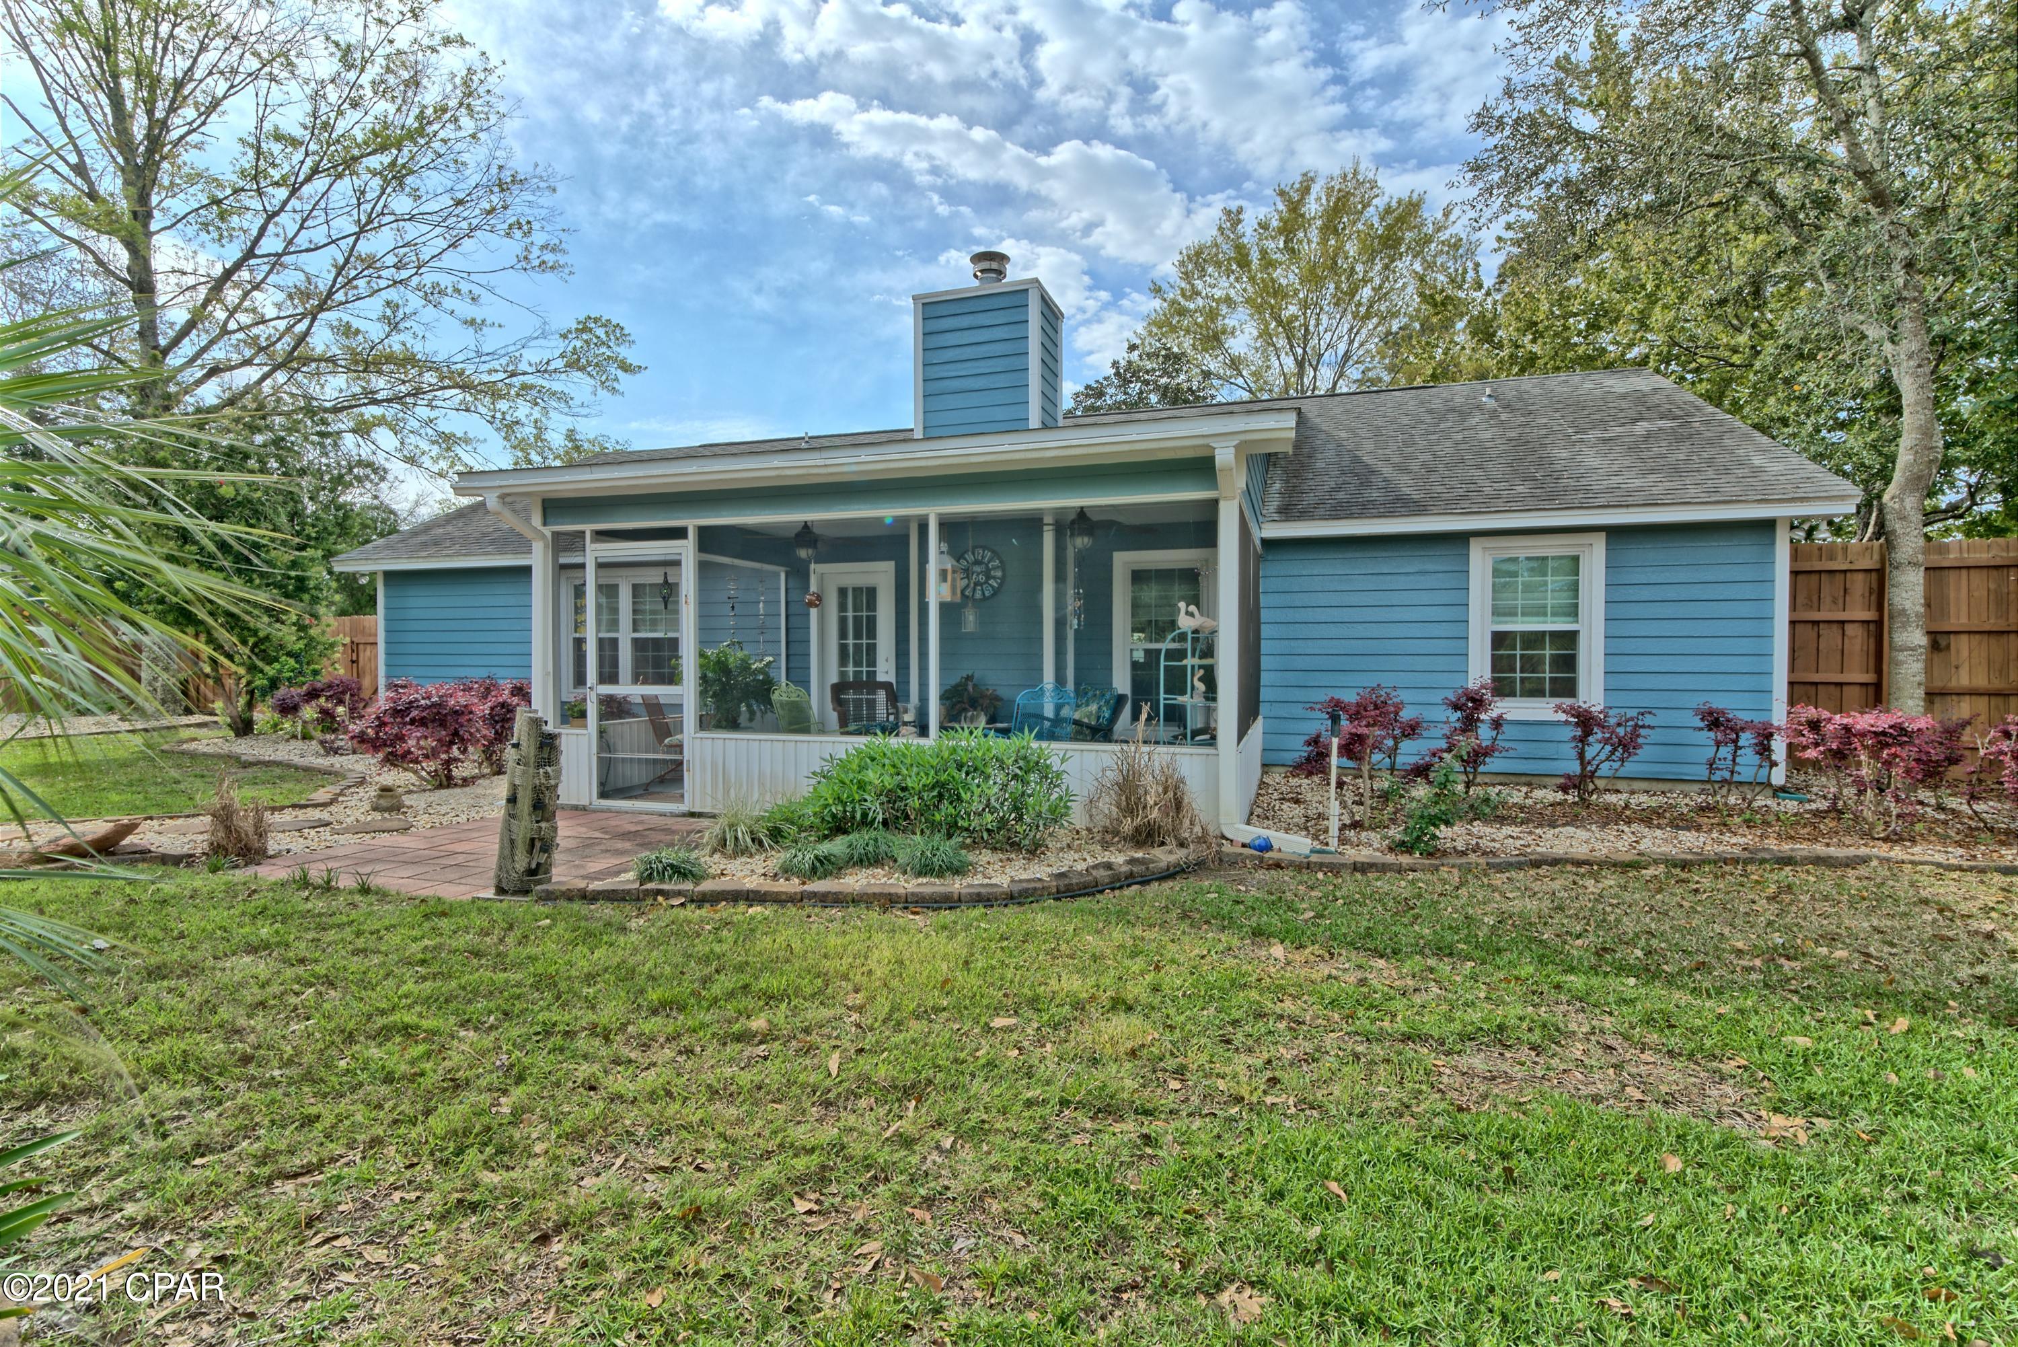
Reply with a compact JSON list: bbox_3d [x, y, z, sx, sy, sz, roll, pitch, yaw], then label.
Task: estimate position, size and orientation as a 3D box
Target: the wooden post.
[{"bbox_3d":[-2.614,0.673,4.860,0.300,0.970,0.280,-1,1,-28],"label":"wooden post"}]

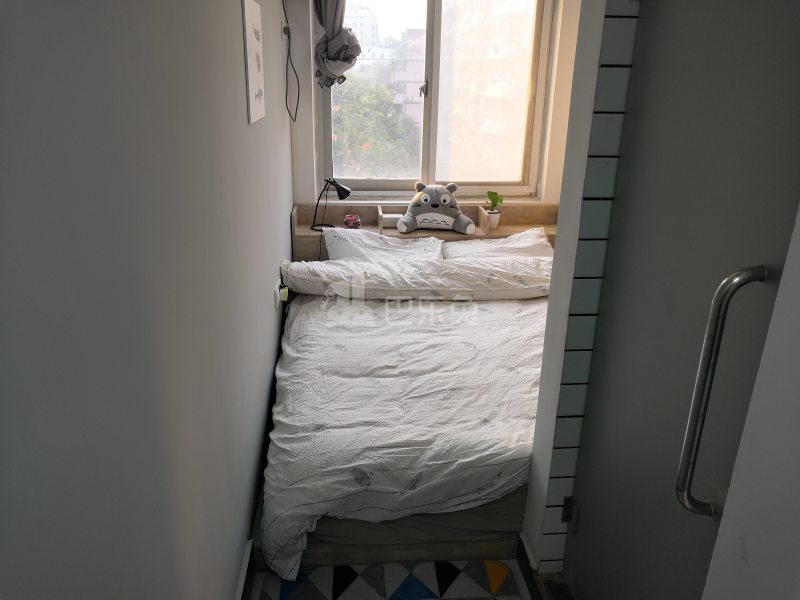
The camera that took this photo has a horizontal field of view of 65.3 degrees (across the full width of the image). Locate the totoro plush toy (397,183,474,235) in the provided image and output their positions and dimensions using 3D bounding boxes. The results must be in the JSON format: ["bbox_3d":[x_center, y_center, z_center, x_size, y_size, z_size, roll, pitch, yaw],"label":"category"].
[{"bbox_3d":[0.222,-0.570,3.843,0.473,0.297,0.222,2,19,1],"label":"totoro plush toy"}]

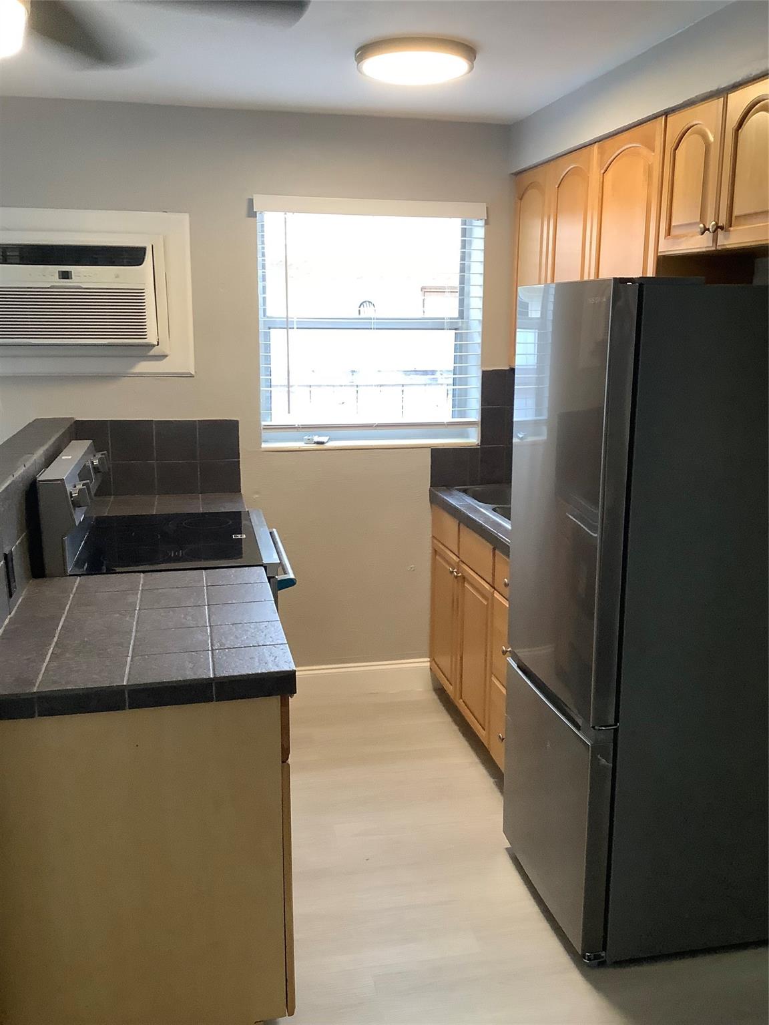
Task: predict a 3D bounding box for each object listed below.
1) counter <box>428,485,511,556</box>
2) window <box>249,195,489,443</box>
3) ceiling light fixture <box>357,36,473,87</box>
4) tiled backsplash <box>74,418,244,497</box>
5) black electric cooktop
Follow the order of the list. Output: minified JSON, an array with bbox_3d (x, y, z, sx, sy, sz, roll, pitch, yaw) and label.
[{"bbox_3d":[0.625,0.028,3.372,0.630,0.060,1.180,-2,12,-12],"label":"counter"},{"bbox_3d":[-0.053,-0.744,3.691,0.915,0.965,0.130,-2,12,-12],"label":"window"},{"bbox_3d":[0.091,-1.309,2.672,0.352,0.046,0.352,0,12,0],"label":"ceiling light fixture"},{"bbox_3d":[-0.885,-0.210,3.596,0.630,0.300,0.020,-2,12,-12],"label":"tiled backsplash"},{"bbox_3d":[-0.687,0.088,2.943,0.535,0.030,0.770,-2,12,-12],"label":"black electric cooktop"}]

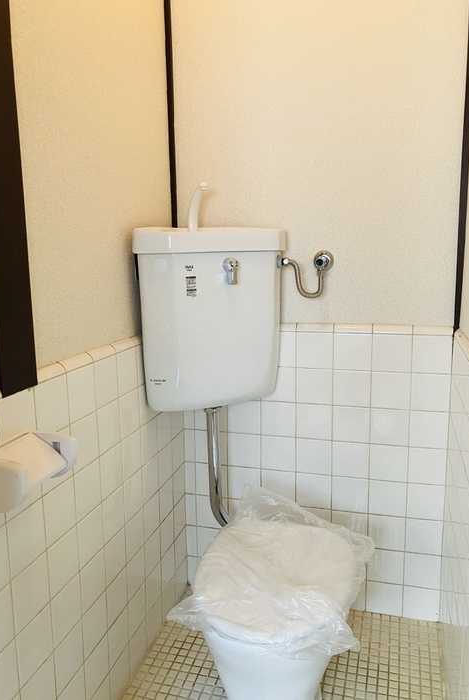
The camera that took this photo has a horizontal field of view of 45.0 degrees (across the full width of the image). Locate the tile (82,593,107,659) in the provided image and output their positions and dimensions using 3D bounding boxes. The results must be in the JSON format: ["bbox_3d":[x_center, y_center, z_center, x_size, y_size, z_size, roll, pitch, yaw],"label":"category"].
[{"bbox_3d":[-0.317,0.622,1.284,0.008,0.106,0.105,2,10,15],"label":"tile"}]

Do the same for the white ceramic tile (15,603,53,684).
[{"bbox_3d":[-0.375,0.552,1.062,0.008,0.106,0.105,2,10,15],"label":"white ceramic tile"}]

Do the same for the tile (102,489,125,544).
[{"bbox_3d":[-0.294,0.391,1.348,0.009,0.106,0.106,2,10,16],"label":"tile"}]

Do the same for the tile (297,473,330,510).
[{"bbox_3d":[0.238,0.422,1.708,0.105,0.105,0.008,2,10,15],"label":"tile"}]

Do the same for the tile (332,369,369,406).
[{"bbox_3d":[0.341,0.110,1.639,0.106,0.106,0.008,2,10,16],"label":"tile"}]

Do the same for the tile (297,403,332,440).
[{"bbox_3d":[0.238,0.212,1.675,0.105,0.105,0.009,2,10,16],"label":"tile"}]

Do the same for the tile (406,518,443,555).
[{"bbox_3d":[0.553,0.543,1.652,0.103,0.106,0.008,2,10,16],"label":"tile"}]

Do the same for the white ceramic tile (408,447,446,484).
[{"bbox_3d":[0.556,0.334,1.627,0.106,0.106,0.009,2,10,15],"label":"white ceramic tile"}]

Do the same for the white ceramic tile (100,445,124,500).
[{"bbox_3d":[-0.293,0.284,1.331,0.008,0.106,0.107,2,10,15],"label":"white ceramic tile"}]

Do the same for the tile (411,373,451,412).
[{"bbox_3d":[0.543,0.118,1.567,0.105,0.105,0.008,2,10,15],"label":"tile"}]

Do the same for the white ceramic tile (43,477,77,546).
[{"bbox_3d":[-0.349,0.320,1.124,0.008,0.106,0.107,2,10,15],"label":"white ceramic tile"}]

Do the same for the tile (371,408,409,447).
[{"bbox_3d":[0.445,0.220,1.617,0.105,0.105,0.009,2,10,16],"label":"tile"}]

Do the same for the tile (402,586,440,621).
[{"bbox_3d":[0.561,0.761,1.701,0.106,0.106,0.009,2,10,15],"label":"tile"}]

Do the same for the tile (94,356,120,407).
[{"bbox_3d":[-0.295,0.071,1.293,0.008,0.106,0.105,2,10,15],"label":"tile"}]

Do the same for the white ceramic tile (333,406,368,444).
[{"bbox_3d":[0.342,0.217,1.657,0.106,0.106,0.008,2,10,16],"label":"white ceramic tile"}]

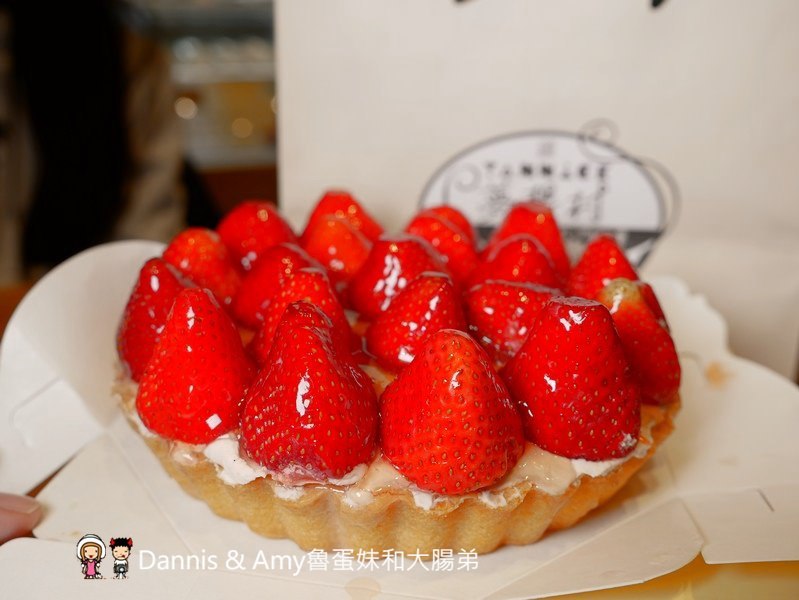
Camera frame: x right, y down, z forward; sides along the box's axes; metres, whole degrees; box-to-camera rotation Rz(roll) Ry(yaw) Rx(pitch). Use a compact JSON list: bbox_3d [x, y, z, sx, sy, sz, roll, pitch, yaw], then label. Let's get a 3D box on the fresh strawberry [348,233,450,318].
[{"bbox_3d":[-0.001,-0.008,0.256,0.031,0.026,0.031,1,21,0],"label":"fresh strawberry"}]

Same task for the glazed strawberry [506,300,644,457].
[{"bbox_3d":[0.043,0.018,0.193,0.033,0.038,0.033,-2,21,1],"label":"glazed strawberry"}]

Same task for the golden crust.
[{"bbox_3d":[0.000,0.022,0.247,0.170,0.023,0.170,1,21,0],"label":"golden crust"}]

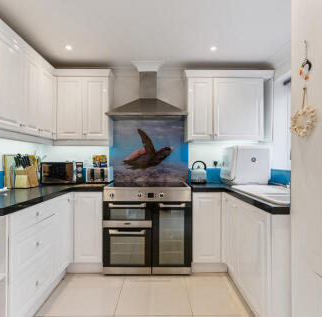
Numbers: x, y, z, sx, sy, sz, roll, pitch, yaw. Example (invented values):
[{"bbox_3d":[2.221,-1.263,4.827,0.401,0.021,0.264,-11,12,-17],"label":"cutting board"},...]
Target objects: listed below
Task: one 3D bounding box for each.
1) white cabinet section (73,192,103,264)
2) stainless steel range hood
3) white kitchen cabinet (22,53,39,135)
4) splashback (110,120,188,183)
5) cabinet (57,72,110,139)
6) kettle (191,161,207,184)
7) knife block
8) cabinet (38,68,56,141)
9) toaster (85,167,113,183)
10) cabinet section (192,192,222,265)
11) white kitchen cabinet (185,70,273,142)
[{"bbox_3d":[-0.745,0.715,2.570,0.300,0.730,0.560,0,0,0],"label":"white cabinet section"},{"bbox_3d":[-0.155,-0.786,2.700,0.900,0.650,0.460,0,-1,0],"label":"stainless steel range hood"},{"bbox_3d":[-1.375,-0.589,2.155,0.320,0.720,0.300,0,-1,0],"label":"white kitchen cabinet"},{"bbox_3d":[-0.154,-0.095,2.925,1.020,0.810,0.015,0,-1,0],"label":"splashback"},{"bbox_3d":[-0.900,-0.606,2.770,0.630,0.790,0.330,0,-1,0],"label":"cabinet"},{"bbox_3d":[0.464,0.169,2.720,0.195,0.265,0.180,0,-1,0],"label":"kettle"},{"bbox_3d":[-1.350,0.187,2.275,0.125,0.220,0.180,0,-1,0],"label":"knife block"},{"bbox_3d":[-1.375,-0.585,2.460,0.320,0.720,0.300,0,-1,0],"label":"cabinet"},{"bbox_3d":[-0.750,0.214,2.765,0.250,0.185,0.280,0,-1,0],"label":"toaster"},{"bbox_3d":[0.478,0.715,2.570,0.300,0.730,0.560,0,0,0],"label":"cabinet section"},{"bbox_3d":[0.795,-0.601,2.770,0.980,0.820,0.340,0,-1,0],"label":"white kitchen cabinet"}]

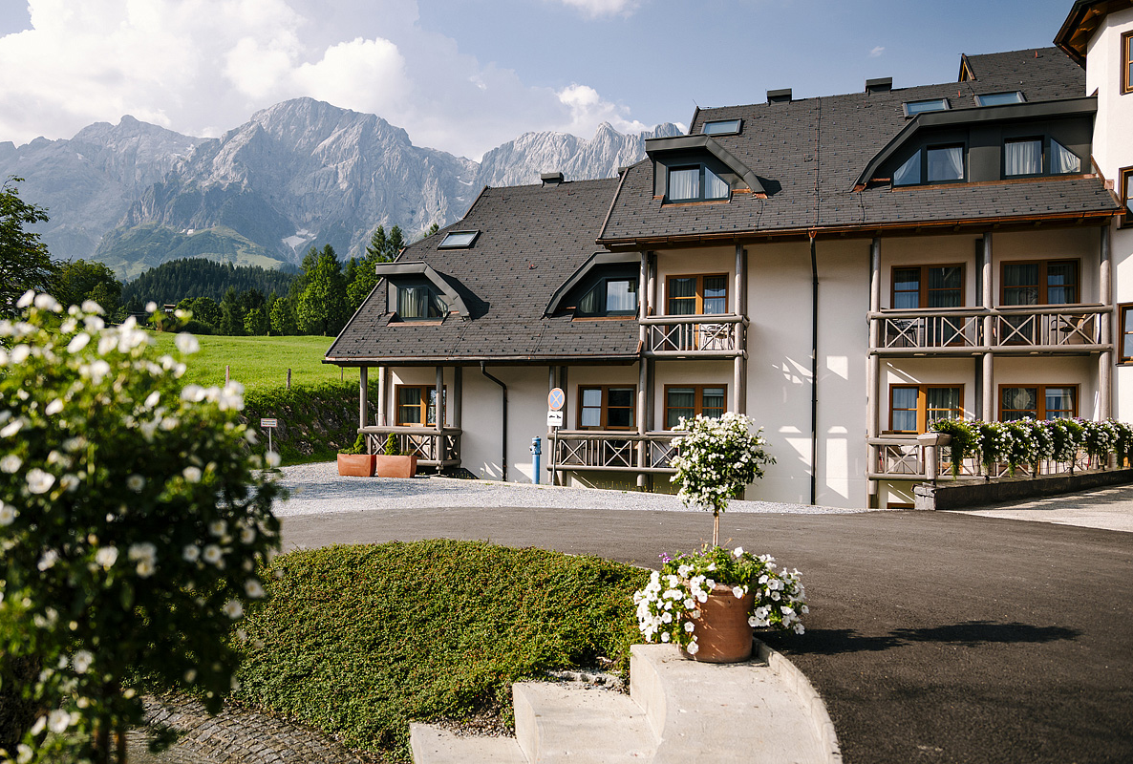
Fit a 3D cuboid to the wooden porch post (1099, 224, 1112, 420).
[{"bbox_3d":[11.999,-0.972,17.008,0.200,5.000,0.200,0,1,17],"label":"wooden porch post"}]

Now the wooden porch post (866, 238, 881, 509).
[{"bbox_3d":[7.566,-0.274,18.771,0.245,6.572,0.260,0,-1,17],"label":"wooden porch post"}]

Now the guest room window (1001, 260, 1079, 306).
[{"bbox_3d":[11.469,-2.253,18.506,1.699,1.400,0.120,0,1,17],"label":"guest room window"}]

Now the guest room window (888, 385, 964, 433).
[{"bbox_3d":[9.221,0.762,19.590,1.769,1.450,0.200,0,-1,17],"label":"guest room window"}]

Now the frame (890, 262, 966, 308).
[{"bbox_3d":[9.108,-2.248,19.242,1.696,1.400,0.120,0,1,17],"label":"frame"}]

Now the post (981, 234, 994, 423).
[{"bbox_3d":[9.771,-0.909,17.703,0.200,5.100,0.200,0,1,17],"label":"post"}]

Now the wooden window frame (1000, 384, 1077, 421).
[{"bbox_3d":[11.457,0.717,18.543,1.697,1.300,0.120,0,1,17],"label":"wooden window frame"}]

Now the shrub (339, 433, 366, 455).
[{"bbox_3d":[-6.119,1.766,21.901,0.680,0.620,0.500,0,1,17],"label":"shrub"}]

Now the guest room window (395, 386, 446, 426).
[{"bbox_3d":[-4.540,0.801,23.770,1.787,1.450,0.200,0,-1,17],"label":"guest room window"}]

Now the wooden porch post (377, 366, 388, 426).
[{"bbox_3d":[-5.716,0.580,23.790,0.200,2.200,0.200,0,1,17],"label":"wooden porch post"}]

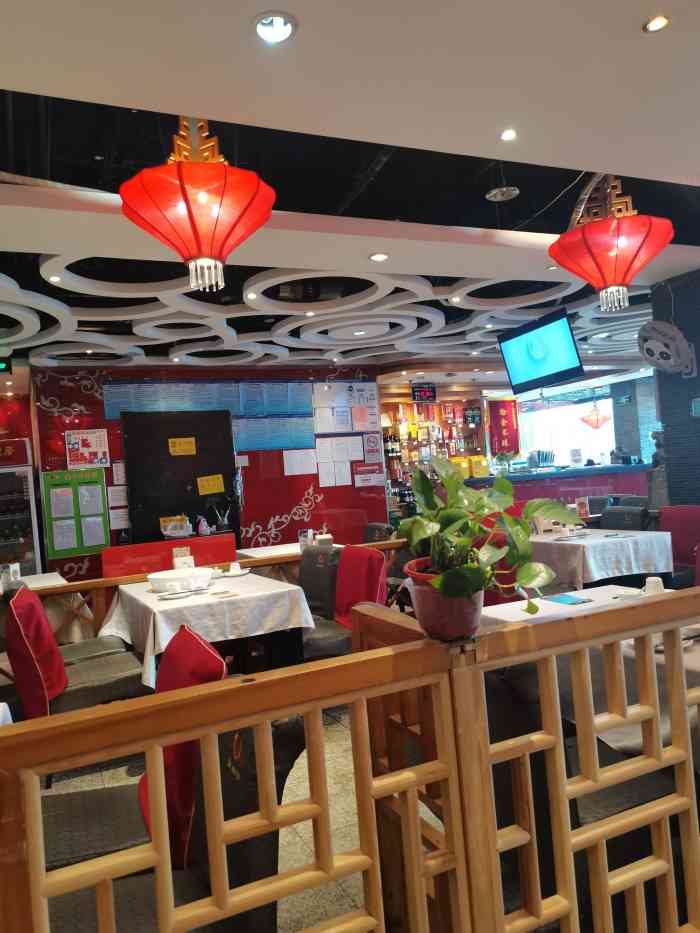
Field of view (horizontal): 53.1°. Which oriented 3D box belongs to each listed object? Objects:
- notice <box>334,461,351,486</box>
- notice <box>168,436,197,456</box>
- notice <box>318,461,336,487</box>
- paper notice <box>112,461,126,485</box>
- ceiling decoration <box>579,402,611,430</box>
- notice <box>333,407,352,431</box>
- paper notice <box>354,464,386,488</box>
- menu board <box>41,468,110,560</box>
[{"bbox_3d":[-0.073,0.089,8.691,0.214,0.297,0.010,-4,-1,-27],"label":"notice"},{"bbox_3d":[-1.804,-0.213,7.576,0.280,0.188,0.010,-4,-2,-25],"label":"notice"},{"bbox_3d":[-0.267,0.102,8.593,0.213,0.298,0.010,-4,-1,-27],"label":"notice"},{"bbox_3d":[-2.467,0.078,7.522,0.130,0.230,0.010,-4,-2,-25],"label":"paper notice"},{"bbox_3d":[4.954,-1.013,14.200,0.630,0.540,0.630,-4,-2,-25],"label":"ceiling decoration"},{"bbox_3d":[-0.068,-0.591,8.729,0.220,0.300,0.010,-4,-1,-27],"label":"notice"},{"bbox_3d":[0.257,0.113,8.857,0.446,0.298,0.010,-4,-1,-27],"label":"paper notice"},{"bbox_3d":[-2.831,0.479,7.272,0.608,0.880,0.025,-4,-1,-27],"label":"menu board"}]

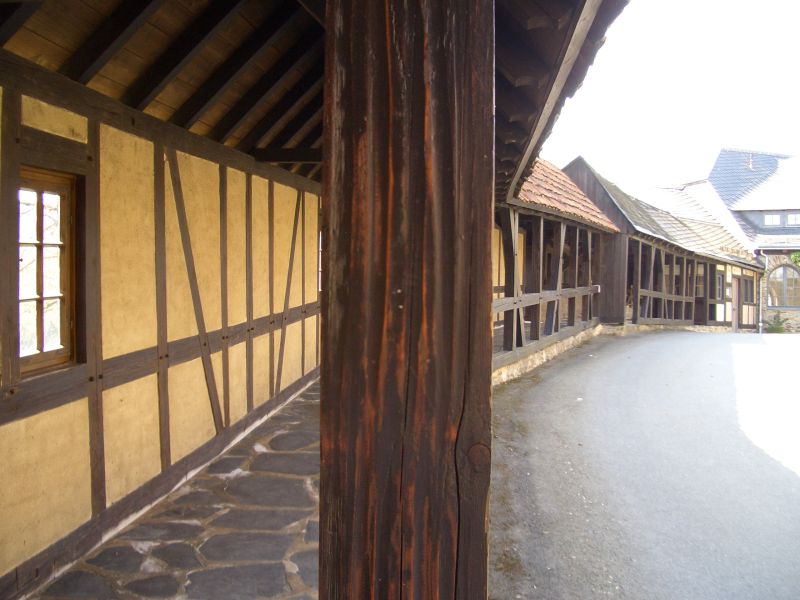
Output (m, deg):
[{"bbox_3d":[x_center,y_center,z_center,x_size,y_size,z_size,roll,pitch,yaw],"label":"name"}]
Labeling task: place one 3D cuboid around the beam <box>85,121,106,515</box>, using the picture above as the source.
[{"bbox_3d":[-1.664,0.105,4.261,0.140,2.056,0.153,1,3,6],"label":"beam"}]

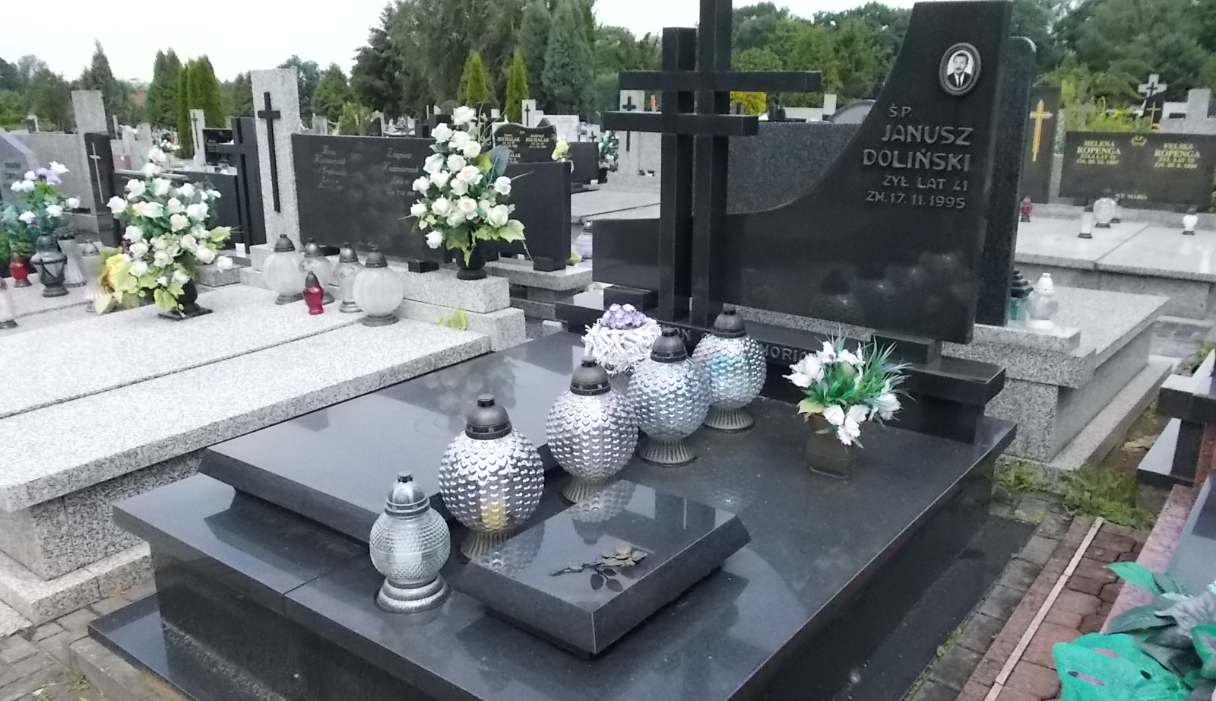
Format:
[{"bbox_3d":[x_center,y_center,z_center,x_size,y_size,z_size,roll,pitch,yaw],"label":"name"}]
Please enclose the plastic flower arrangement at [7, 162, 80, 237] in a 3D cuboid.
[{"bbox_3d":[-3.463,-0.912,5.600,0.460,0.500,0.420,11,20,36],"label":"plastic flower arrangement"}]

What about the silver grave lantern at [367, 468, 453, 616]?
[{"bbox_3d":[-0.422,0.395,1.952,0.174,0.285,0.174,0,16,0],"label":"silver grave lantern"}]

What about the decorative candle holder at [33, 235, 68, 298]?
[{"bbox_3d":[-2.985,-0.453,4.894,0.157,0.325,0.157,12,19,36],"label":"decorative candle holder"}]

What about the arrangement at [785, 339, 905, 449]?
[{"bbox_3d":[0.734,0.136,2.854,0.360,0.330,0.300,12,19,36],"label":"arrangement"}]

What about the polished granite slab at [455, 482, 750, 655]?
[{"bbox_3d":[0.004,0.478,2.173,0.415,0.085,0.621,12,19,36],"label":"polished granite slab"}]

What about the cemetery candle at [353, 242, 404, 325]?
[{"bbox_3d":[-1.003,-0.291,3.996,0.217,0.342,0.217,0,15,0],"label":"cemetery candle"}]

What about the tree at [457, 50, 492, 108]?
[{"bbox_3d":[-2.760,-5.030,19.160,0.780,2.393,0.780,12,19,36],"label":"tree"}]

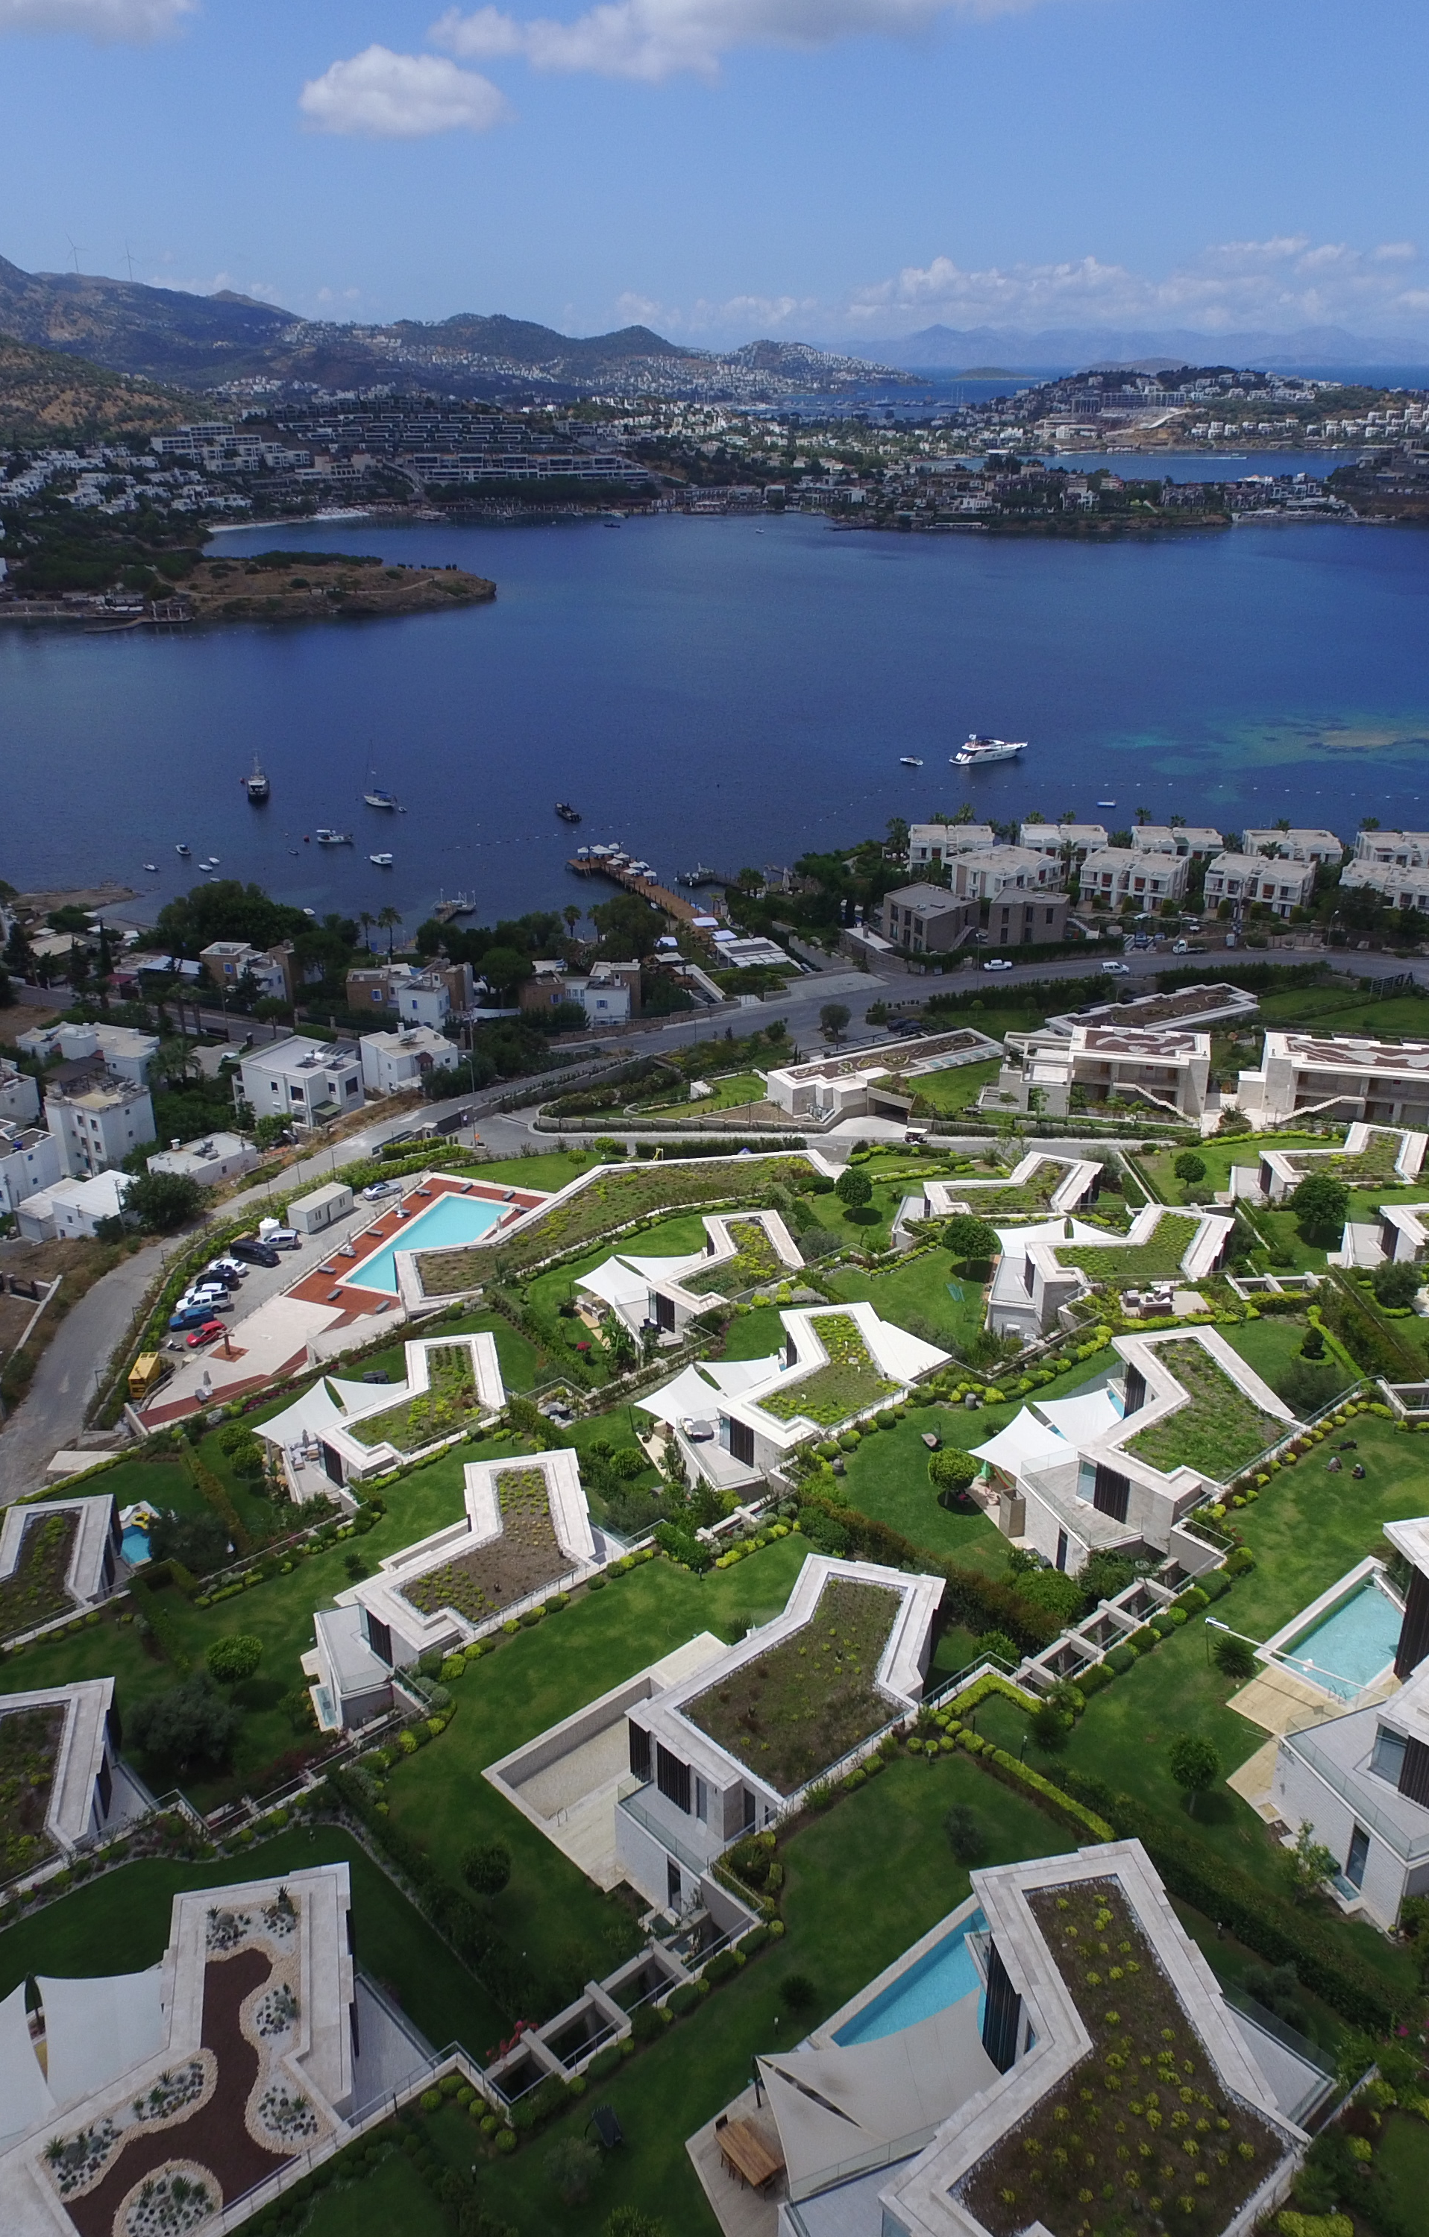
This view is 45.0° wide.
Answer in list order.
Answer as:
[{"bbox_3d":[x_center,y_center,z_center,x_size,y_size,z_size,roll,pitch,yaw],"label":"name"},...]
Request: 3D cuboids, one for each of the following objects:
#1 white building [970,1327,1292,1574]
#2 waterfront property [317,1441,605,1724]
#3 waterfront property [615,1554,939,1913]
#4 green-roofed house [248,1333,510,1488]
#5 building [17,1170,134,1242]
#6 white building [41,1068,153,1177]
[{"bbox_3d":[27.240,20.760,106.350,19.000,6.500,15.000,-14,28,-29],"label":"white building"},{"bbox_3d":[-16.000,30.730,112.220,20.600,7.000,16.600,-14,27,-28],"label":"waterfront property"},{"bbox_3d":[4.500,32.010,91.110,21.500,7.200,12.600,-22,32,-40],"label":"waterfront property"},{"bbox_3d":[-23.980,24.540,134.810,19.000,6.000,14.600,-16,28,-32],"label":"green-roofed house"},{"bbox_3d":[-68.870,10.200,190.080,13.200,4.800,9.400,14,27,28],"label":"building"},{"bbox_3d":[-78.710,0.440,219.300,10.800,10.000,9.600,14,27,28],"label":"white building"}]

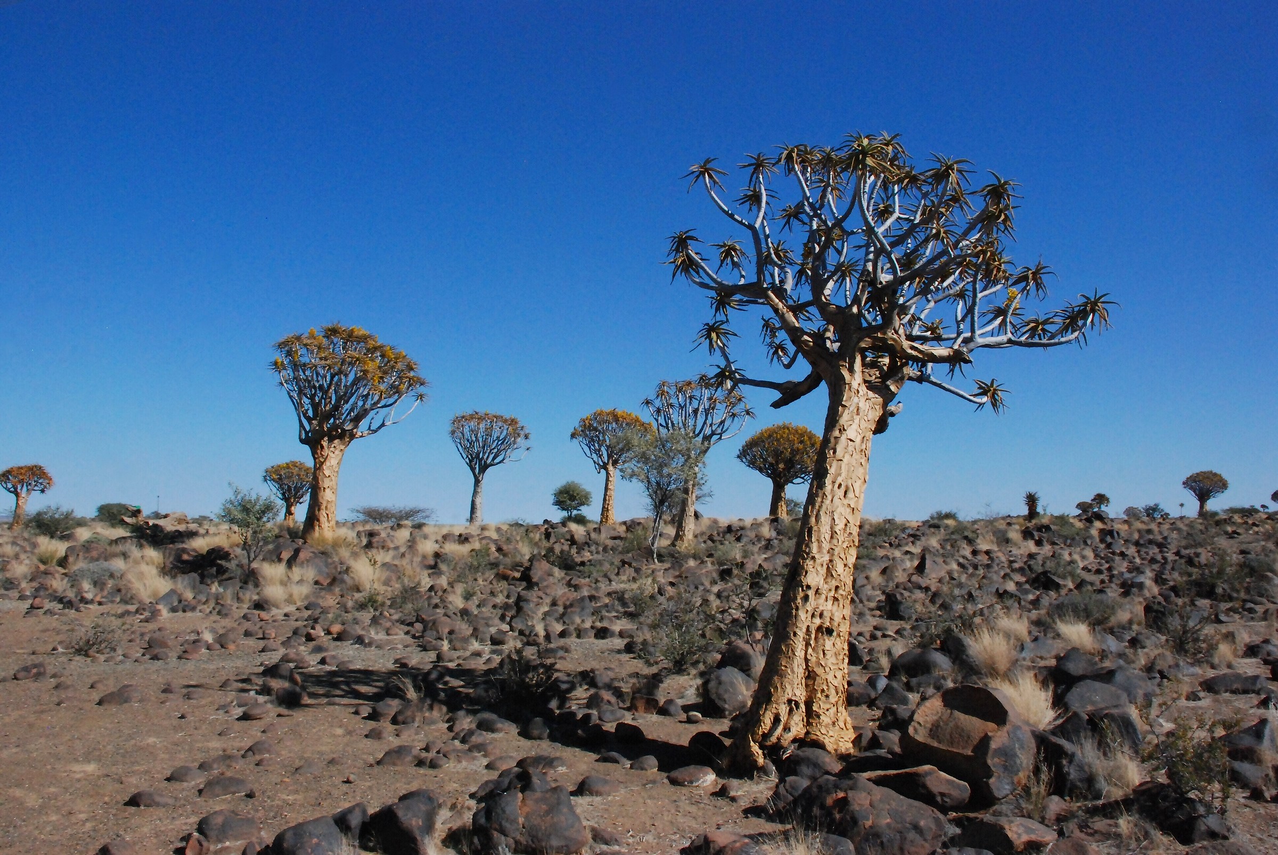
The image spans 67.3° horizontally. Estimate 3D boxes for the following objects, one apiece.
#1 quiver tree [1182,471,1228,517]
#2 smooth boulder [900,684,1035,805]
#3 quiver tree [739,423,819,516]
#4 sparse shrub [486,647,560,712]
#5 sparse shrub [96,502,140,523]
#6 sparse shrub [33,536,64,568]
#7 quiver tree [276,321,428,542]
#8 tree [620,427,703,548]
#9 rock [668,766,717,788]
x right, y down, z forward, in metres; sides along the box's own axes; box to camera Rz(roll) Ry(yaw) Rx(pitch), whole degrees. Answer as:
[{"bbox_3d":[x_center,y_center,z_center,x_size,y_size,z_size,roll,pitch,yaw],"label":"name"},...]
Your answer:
[{"bbox_3d":[44.246,5.226,75.000,3.500,3.700,3.400,0,-5,0],"label":"quiver tree"},{"bbox_3d":[1.851,1.775,5.400,0.740,0.620,0.620,0,-5,0],"label":"smooth boulder"},{"bbox_3d":[4.917,1.556,34.000,2.936,3.465,2.936,0,-6,0],"label":"quiver tree"},{"bbox_3d":[-1.062,2.311,8.800,0.687,0.595,0.620,0,-5,0],"label":"sparse shrub"},{"bbox_3d":[-26.045,4.268,48.000,2.197,1.048,2.100,0,-5,0],"label":"sparse shrub"},{"bbox_3d":[-11.683,2.460,19.000,0.613,0.613,0.582,0,-6,0],"label":"sparse shrub"},{"bbox_3d":[-6.487,0.112,21.500,3.467,4.875,3.300,0,-5,0],"label":"quiver tree"},{"bbox_3d":[0.428,1.183,17.500,1.600,2.400,1.550,0,-5,0],"label":"tree"},{"bbox_3d":[0.353,2.311,6.350,0.330,0.128,0.260,0,-5,0],"label":"rock"}]

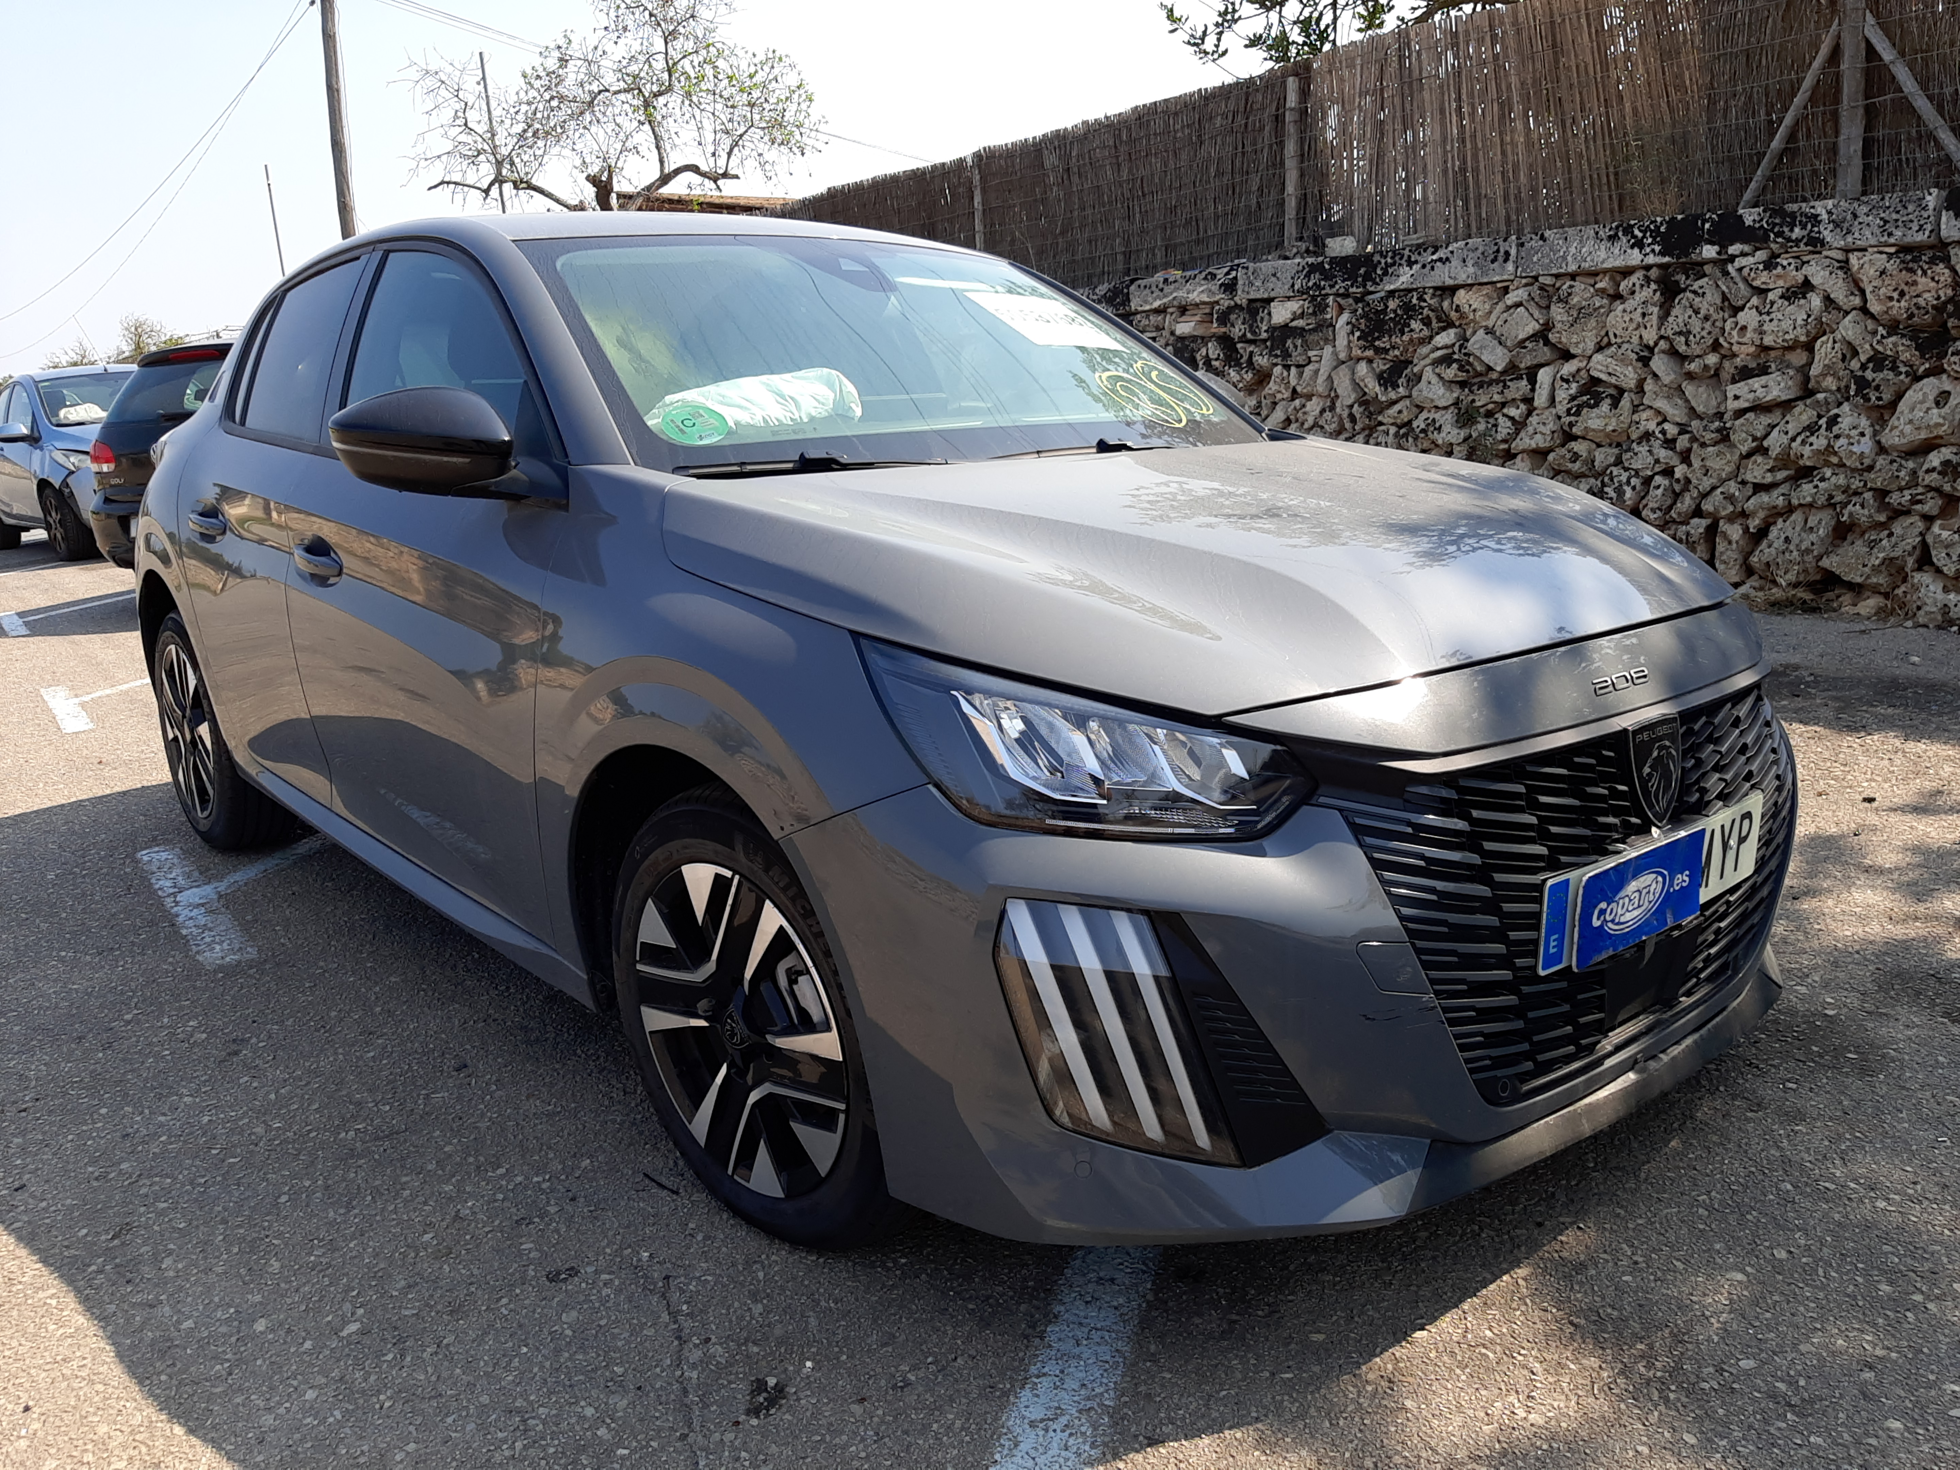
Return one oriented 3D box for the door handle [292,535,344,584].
[{"bbox_3d":[-1.216,-0.324,2.707,0.055,0.065,0.190,-13,17,-40],"label":"door handle"}]

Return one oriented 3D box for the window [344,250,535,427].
[{"bbox_3d":[-0.941,-0.669,2.550,0.080,0.430,0.980,23,-7,-43],"label":"window"}]

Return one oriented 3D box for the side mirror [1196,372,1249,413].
[{"bbox_3d":[0.462,-0.726,3.307,0.240,0.165,0.170,-12,17,-40],"label":"side mirror"}]

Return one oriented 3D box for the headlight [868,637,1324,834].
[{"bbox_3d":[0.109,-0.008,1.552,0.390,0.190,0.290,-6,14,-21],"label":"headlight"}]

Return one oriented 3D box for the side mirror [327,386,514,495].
[{"bbox_3d":[-0.803,-0.425,2.166,0.210,0.155,0.200,-13,17,-40],"label":"side mirror"}]

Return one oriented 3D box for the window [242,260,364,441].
[{"bbox_3d":[-1.437,-0.800,3.104,0.070,0.410,0.660,23,-7,-43],"label":"window"}]

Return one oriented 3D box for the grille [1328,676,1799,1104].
[{"bbox_3d":[0.787,0.150,1.843,1.060,0.410,0.170,-13,17,-40],"label":"grille"}]

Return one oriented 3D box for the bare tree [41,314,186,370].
[{"bbox_3d":[-23.549,-9.673,40.000,4.000,4.000,4.000,-13,17,-40],"label":"bare tree"}]

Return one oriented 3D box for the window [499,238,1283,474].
[{"bbox_3d":[-0.105,-0.689,2.663,1.400,0.130,0.840,-13,49,-40],"label":"window"}]

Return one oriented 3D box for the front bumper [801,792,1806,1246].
[{"bbox_3d":[0.629,0.181,2.034,1.720,0.520,0.660,-13,17,-40],"label":"front bumper"}]

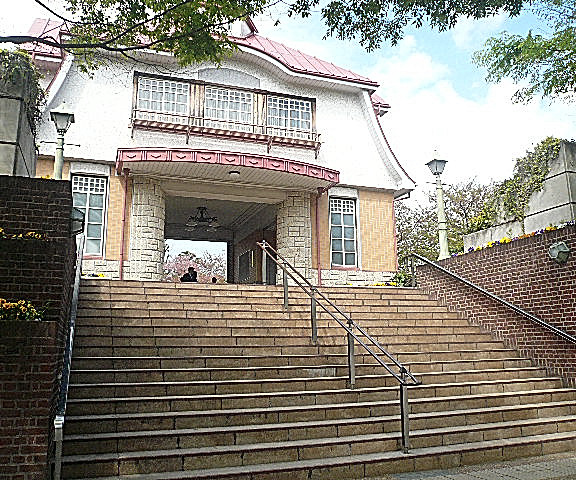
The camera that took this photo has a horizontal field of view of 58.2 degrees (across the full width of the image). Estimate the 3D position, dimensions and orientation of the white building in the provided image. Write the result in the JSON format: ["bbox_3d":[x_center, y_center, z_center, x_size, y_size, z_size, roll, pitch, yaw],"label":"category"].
[{"bbox_3d":[-2.586,-2.431,17.516,12.200,9.500,8.600,3,-12,-19],"label":"white building"}]

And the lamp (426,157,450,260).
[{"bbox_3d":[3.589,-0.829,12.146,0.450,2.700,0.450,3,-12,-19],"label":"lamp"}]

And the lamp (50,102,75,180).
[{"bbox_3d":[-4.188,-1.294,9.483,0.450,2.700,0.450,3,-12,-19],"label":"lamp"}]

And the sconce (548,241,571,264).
[{"bbox_3d":[4.216,0.196,8.048,0.170,0.330,0.300,3,-12,-19],"label":"sconce"}]

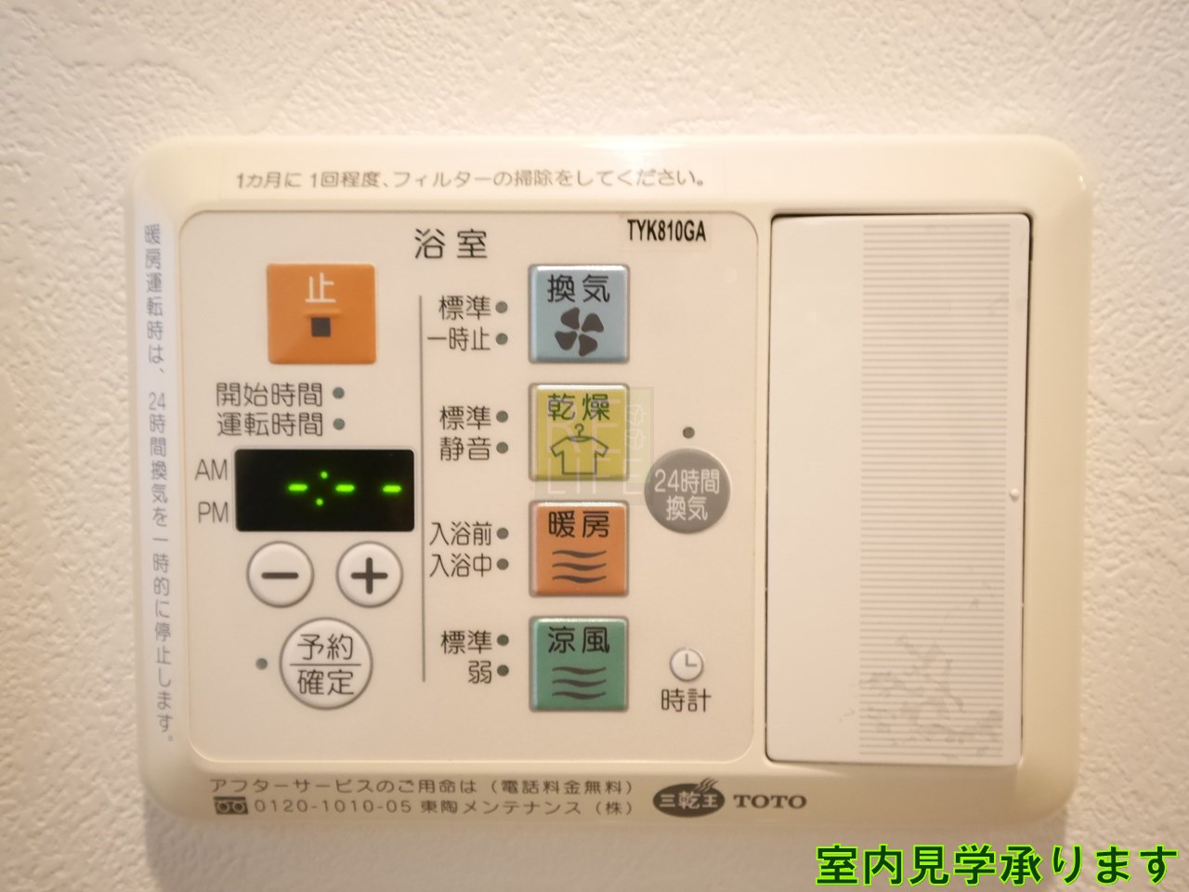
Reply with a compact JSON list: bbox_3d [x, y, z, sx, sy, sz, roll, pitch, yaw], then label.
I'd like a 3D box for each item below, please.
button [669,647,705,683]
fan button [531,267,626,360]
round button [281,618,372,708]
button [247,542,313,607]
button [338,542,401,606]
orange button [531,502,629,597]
[{"bbox_3d":[0.016,0.037,0.163,0.006,0.006,0.002,0,3,0],"label":"button"},{"bbox_3d":[-0.002,-0.022,0.160,0.017,0.017,0.003,0,3,0],"label":"fan button"},{"bbox_3d":[-0.046,0.037,0.163,0.016,0.016,0.002,0,3,0],"label":"round button"},{"bbox_3d":[-0.053,0.022,0.162,0.011,0.011,0.002,0,3,0],"label":"button"},{"bbox_3d":[-0.038,0.022,0.162,0.011,0.011,0.002,0,3,0],"label":"button"},{"bbox_3d":[-0.003,0.017,0.160,0.016,0.016,0.002,0,3,0],"label":"orange button"}]

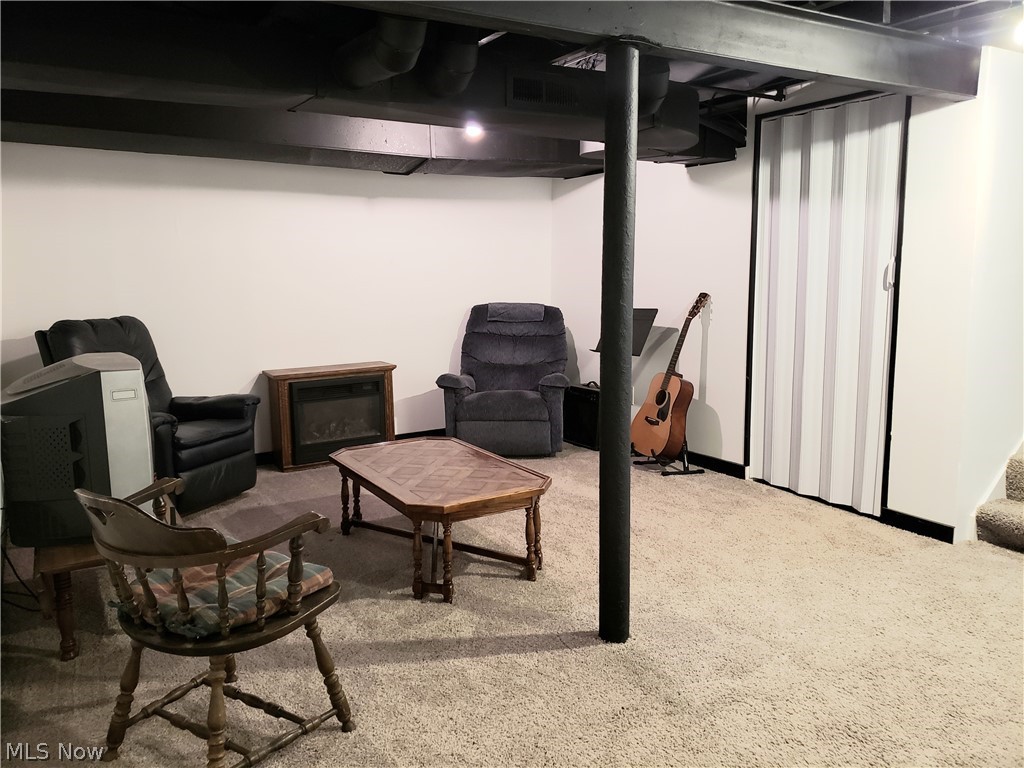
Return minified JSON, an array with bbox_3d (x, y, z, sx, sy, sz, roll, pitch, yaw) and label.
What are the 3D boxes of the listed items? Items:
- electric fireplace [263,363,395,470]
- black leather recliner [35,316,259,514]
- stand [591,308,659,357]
[{"bbox_3d":[-1.190,0.204,5.101,0.800,0.610,0.305,-6,10,-30],"label":"electric fireplace"},{"bbox_3d":[-1.968,0.151,4.220,0.880,1.010,0.830,3,10,25],"label":"black leather recliner"},{"bbox_3d":[0.710,0.021,4.864,0.440,0.990,0.480,-9,12,-42],"label":"stand"}]

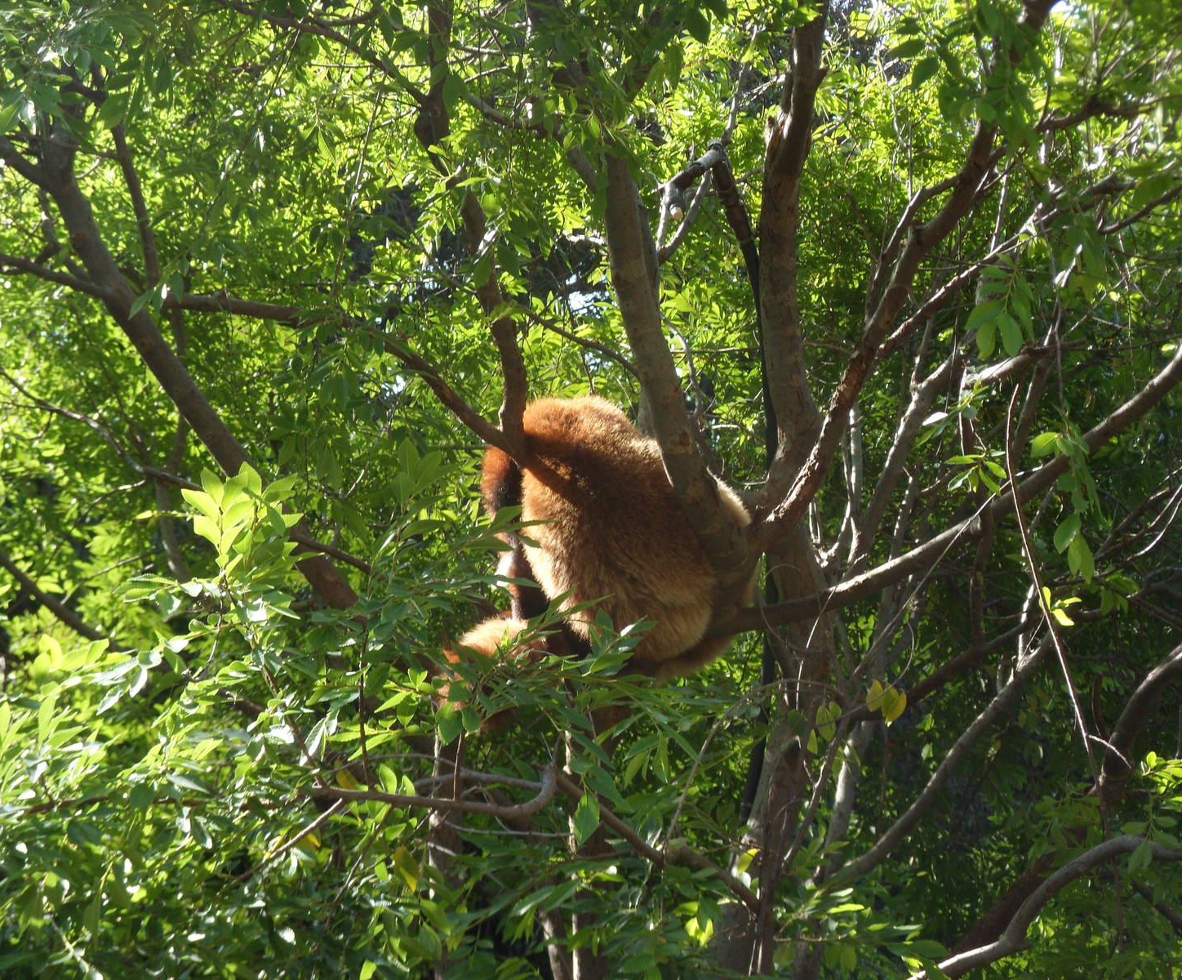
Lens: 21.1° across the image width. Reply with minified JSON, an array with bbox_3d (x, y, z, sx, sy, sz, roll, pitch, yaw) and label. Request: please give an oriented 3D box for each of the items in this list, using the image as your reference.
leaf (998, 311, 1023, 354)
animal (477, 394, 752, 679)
[{"bbox_3d":[0.795,-0.297,6.000,0.042,0.085,0.014,-18,-5,5],"label":"leaf"},{"bbox_3d":[0.047,0.095,6.400,0.460,0.560,0.440,4,-8,-27],"label":"animal"}]

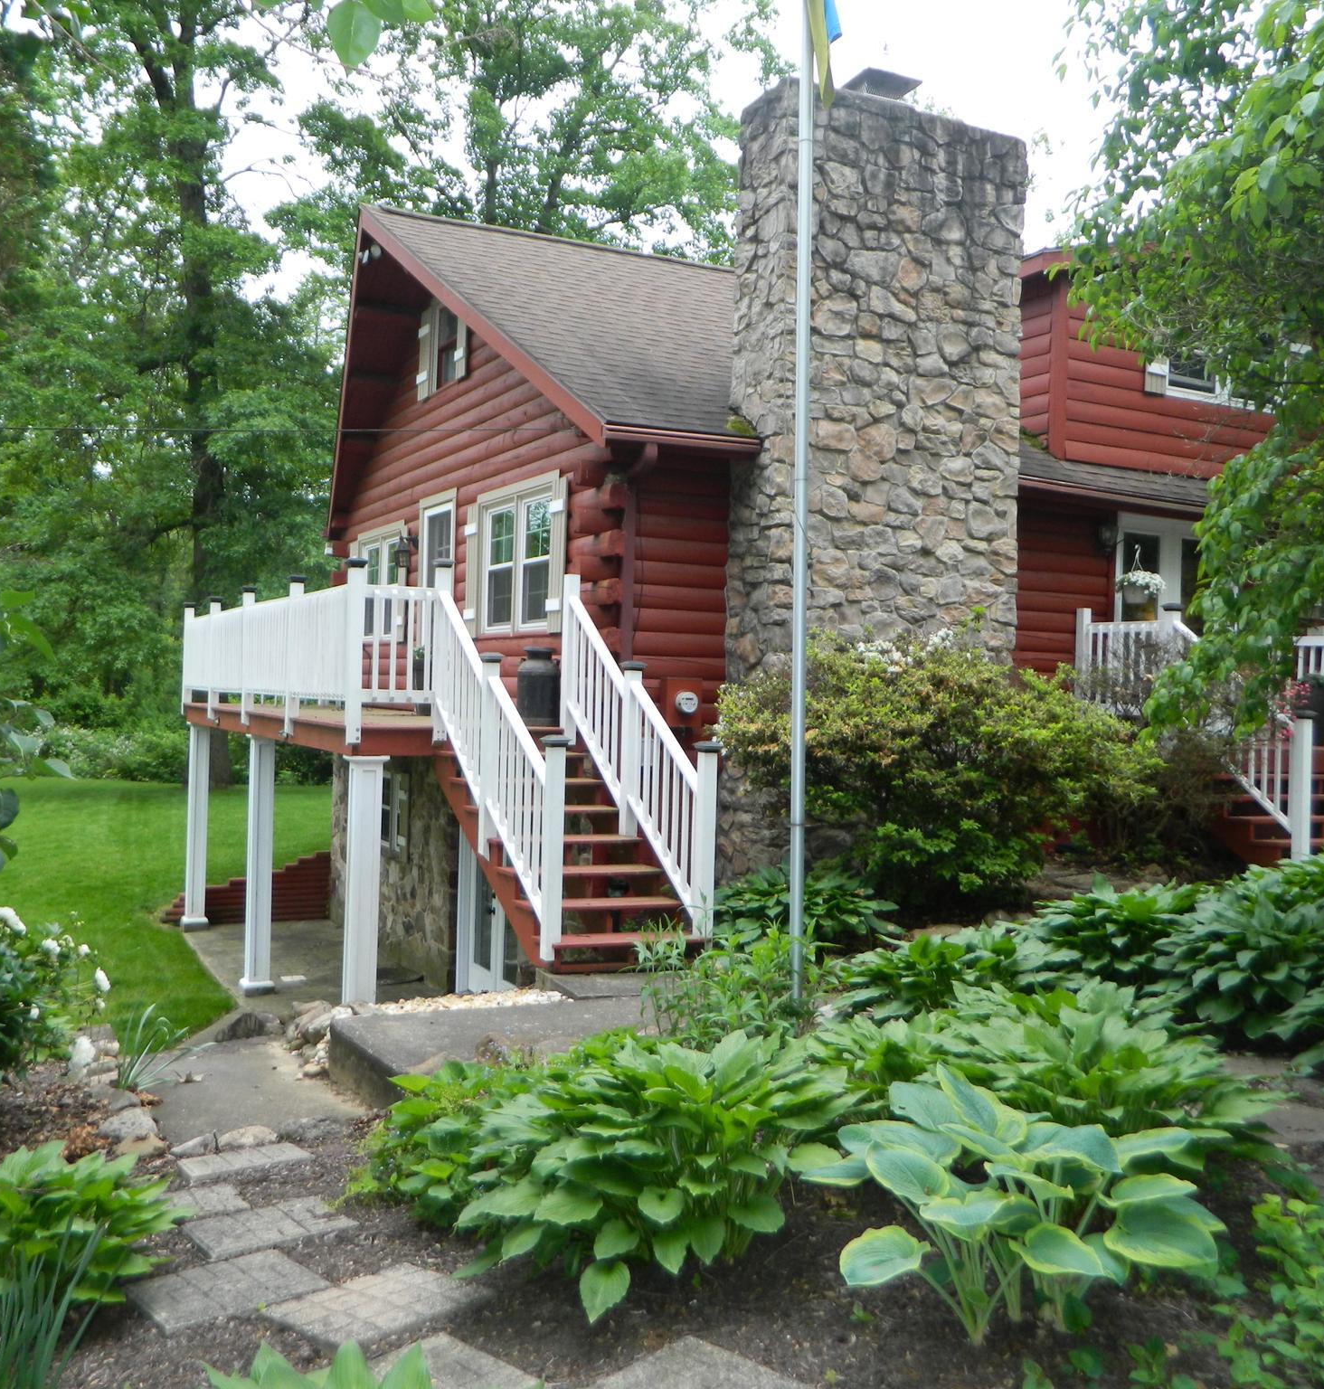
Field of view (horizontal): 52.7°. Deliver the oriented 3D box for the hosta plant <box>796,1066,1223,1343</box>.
[{"bbox_3d":[0.730,1.040,2.800,0.860,0.540,0.770,1,0,15],"label":"hosta plant"}]

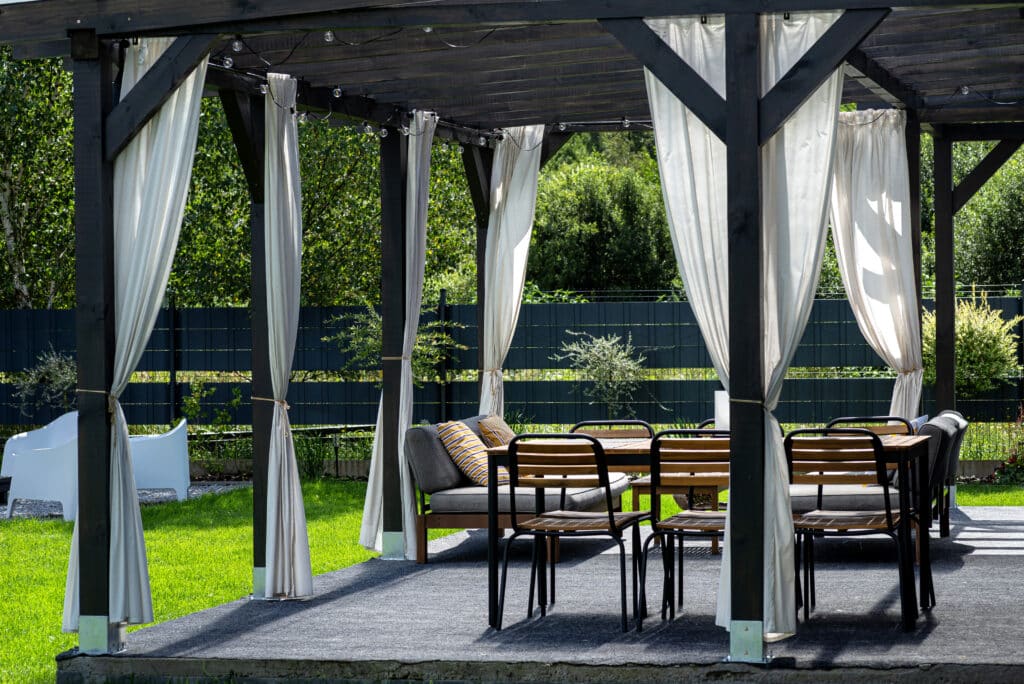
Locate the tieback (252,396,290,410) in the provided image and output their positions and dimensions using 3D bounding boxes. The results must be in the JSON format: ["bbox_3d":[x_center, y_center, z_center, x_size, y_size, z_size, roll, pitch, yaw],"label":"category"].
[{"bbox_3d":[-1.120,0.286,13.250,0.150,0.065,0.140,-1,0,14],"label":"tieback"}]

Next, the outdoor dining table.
[{"bbox_3d":[0.853,0.800,12.065,1.768,0.740,0.929,-1,0,13],"label":"outdoor dining table"}]

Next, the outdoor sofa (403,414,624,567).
[{"bbox_3d":[0.084,0.797,15.961,0.880,0.740,1.930,-1,0,13],"label":"outdoor sofa"}]

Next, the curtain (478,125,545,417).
[{"bbox_3d":[-0.033,-0.094,17.300,0.430,2.420,0.210,-1,0,14],"label":"curtain"}]

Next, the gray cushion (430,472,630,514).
[{"bbox_3d":[0.110,0.833,15.714,0.750,0.120,1.530,-1,0,13],"label":"gray cushion"}]

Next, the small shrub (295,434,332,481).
[{"bbox_3d":[-1.869,1.071,26.400,0.360,0.430,0.330,-1,0,0],"label":"small shrub"}]

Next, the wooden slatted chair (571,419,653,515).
[{"bbox_3d":[0.374,0.768,12.480,0.540,0.820,0.660,-1,0,13],"label":"wooden slatted chair"}]

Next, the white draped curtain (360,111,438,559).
[{"bbox_3d":[-0.626,-0.043,15.635,0.350,2.420,0.450,-1,0,13],"label":"white draped curtain"}]

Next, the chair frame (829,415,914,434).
[{"bbox_3d":[1.528,0.755,12.259,0.540,0.820,0.660,-1,0,13],"label":"chair frame"}]

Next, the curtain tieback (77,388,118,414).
[{"bbox_3d":[-1.614,0.233,11.103,0.150,0.105,0.150,-1,0,13],"label":"curtain tieback"}]

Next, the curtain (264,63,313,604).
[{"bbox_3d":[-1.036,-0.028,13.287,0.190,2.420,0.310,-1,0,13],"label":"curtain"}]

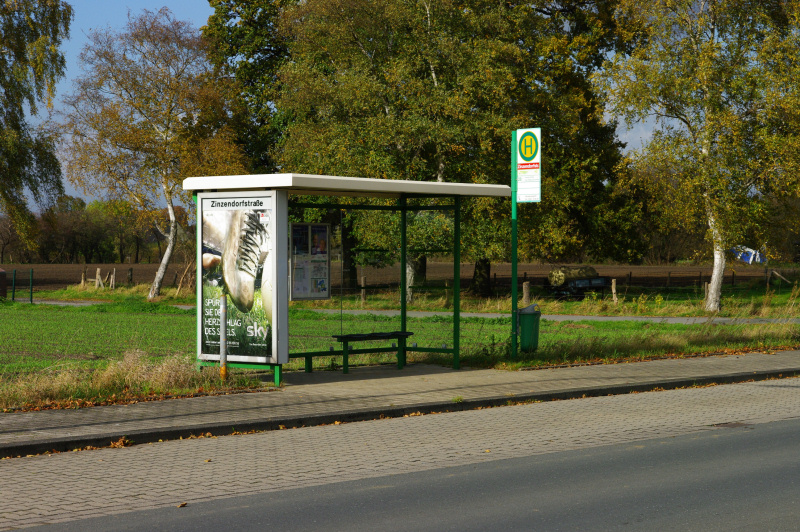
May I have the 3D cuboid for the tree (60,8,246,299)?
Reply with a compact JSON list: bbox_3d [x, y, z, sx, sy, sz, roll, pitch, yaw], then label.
[{"bbox_3d":[-9.171,-4.169,65.000,6.967,10.783,6.700,0,0,0],"label":"tree"}]

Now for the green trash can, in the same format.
[{"bbox_3d":[1.883,0.907,25.453,0.325,0.705,0.400,0,0,10],"label":"green trash can"}]

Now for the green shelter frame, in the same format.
[{"bbox_3d":[-0.556,0.155,22.472,1.737,2.462,4.522,0,0,37],"label":"green shelter frame"}]

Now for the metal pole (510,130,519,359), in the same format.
[{"bbox_3d":[1.661,-0.302,25.484,0.078,3.335,0.078,0,0,37],"label":"metal pole"}]

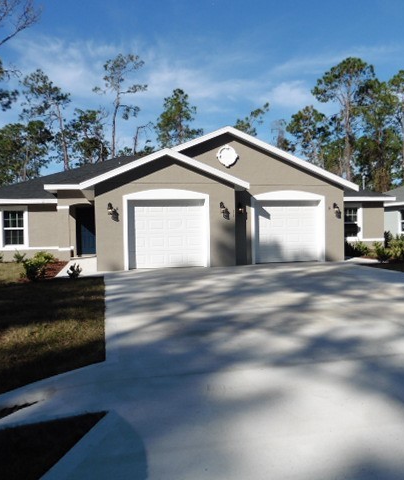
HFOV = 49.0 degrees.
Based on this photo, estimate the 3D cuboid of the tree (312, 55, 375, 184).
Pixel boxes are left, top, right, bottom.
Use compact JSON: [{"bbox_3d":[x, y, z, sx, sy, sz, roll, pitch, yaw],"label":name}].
[{"bbox_3d":[12.919,-8.371,40.310,5.589,16.359,5.310,-1,2,0],"label":"tree"}]

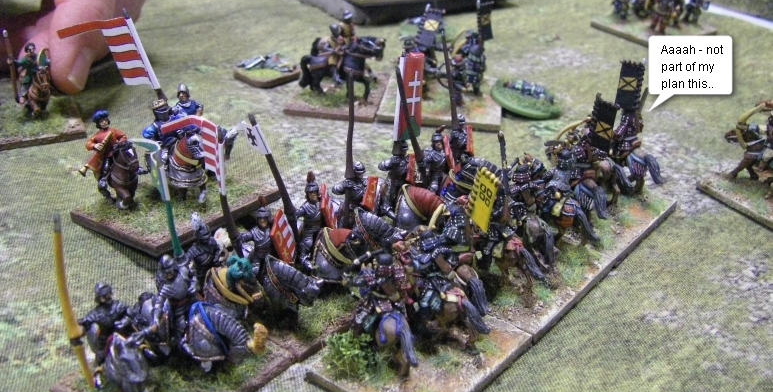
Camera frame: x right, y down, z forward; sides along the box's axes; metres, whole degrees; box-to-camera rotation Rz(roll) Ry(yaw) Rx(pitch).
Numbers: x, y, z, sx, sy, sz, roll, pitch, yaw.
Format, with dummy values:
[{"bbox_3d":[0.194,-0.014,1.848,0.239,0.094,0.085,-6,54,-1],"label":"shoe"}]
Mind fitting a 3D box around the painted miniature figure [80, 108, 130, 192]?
[{"bbox_3d":[-0.083,-0.013,0.248,0.013,0.021,0.011,-19,32,-30],"label":"painted miniature figure"}]

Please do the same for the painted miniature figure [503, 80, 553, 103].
[{"bbox_3d":[0.053,-0.039,0.318,0.019,0.006,0.009,22,35,27],"label":"painted miniature figure"}]

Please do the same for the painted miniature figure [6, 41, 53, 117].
[{"bbox_3d":[-0.134,-0.046,0.318,0.015,0.026,0.021,-16,31,-26],"label":"painted miniature figure"}]

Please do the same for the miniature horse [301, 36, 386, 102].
[{"bbox_3d":[-0.017,-0.048,0.321,0.029,0.021,0.009,10,30,20],"label":"miniature horse"}]

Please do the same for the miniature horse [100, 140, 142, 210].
[{"bbox_3d":[-0.082,-0.008,0.251,0.009,0.019,0.021,-20,33,-32],"label":"miniature horse"}]

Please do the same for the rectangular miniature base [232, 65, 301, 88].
[{"bbox_3d":[-0.050,-0.051,0.355,0.023,0.003,0.021,23,37,39],"label":"rectangular miniature base"}]

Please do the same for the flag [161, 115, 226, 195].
[{"bbox_3d":[-0.043,-0.010,0.189,0.018,0.018,0.004,20,35,35],"label":"flag"}]

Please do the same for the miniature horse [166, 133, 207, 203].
[{"bbox_3d":[-0.063,-0.010,0.254,0.010,0.020,0.022,-22,34,-34],"label":"miniature horse"}]

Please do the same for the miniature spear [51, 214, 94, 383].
[{"bbox_3d":[-0.062,0.022,0.168,0.004,0.041,0.003,0,27,0],"label":"miniature spear"}]

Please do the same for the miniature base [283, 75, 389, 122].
[{"bbox_3d":[-0.018,-0.039,0.329,0.032,0.003,0.042,3,28,9],"label":"miniature base"}]

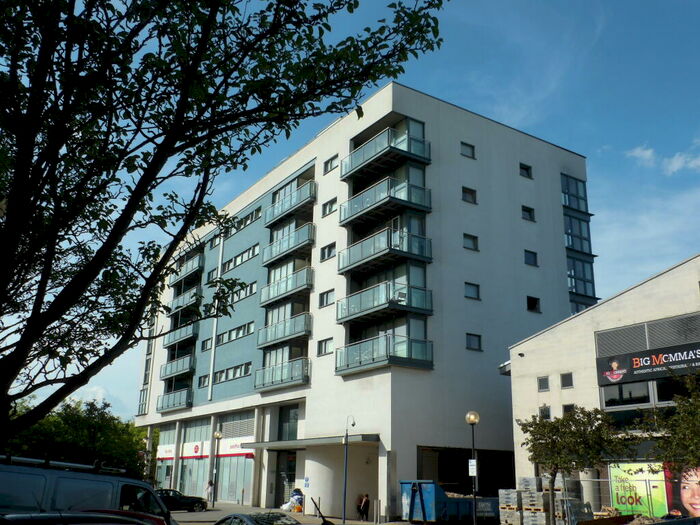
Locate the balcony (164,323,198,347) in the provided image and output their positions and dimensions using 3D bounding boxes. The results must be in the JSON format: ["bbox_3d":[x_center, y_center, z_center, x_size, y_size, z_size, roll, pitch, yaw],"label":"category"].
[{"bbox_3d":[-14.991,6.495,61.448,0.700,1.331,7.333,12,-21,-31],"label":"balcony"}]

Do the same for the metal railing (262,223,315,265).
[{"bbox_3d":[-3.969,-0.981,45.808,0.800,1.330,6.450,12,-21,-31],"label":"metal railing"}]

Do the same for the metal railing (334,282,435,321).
[{"bbox_3d":[1.841,2.384,37.414,2.871,1.276,4.959,12,-20,-31],"label":"metal railing"}]

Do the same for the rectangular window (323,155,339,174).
[{"bbox_3d":[-1.154,-6.230,44.029,0.150,0.935,1.751,12,-21,-31],"label":"rectangular window"}]

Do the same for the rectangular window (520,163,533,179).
[{"bbox_3d":[11.164,-5.776,43.736,1.062,0.831,0.150,12,-20,-31],"label":"rectangular window"}]

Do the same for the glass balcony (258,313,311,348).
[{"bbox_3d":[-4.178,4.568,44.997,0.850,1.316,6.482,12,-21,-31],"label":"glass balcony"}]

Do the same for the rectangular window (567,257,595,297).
[{"bbox_3d":[14.842,0.975,44.202,2.564,2.441,0.230,12,-21,-31],"label":"rectangular window"}]

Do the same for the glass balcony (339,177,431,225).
[{"bbox_3d":[1.944,-3.118,38.949,2.800,1.400,4.950,12,-21,-31],"label":"glass balcony"}]

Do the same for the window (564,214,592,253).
[{"bbox_3d":[14.990,-1.817,45.124,2.552,2.305,0.203,12,-20,-31],"label":"window"}]

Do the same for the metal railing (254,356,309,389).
[{"bbox_3d":[-4.282,7.180,43.191,0.550,1.500,6.400,12,-21,-31],"label":"metal railing"}]

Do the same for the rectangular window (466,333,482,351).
[{"bbox_3d":[6.867,4.456,38.171,1.129,0.901,0.150,12,-21,-31],"label":"rectangular window"}]

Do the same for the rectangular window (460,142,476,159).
[{"bbox_3d":[7.026,-6.674,41.157,1.078,0.831,0.150,12,-20,-31],"label":"rectangular window"}]

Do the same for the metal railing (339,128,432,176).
[{"bbox_3d":[2.008,-5.779,39.786,2.800,1.420,4.950,12,-21,-31],"label":"metal railing"}]

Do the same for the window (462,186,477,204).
[{"bbox_3d":[7.094,-3.983,40.862,1.122,0.874,0.150,12,-21,-31],"label":"window"}]

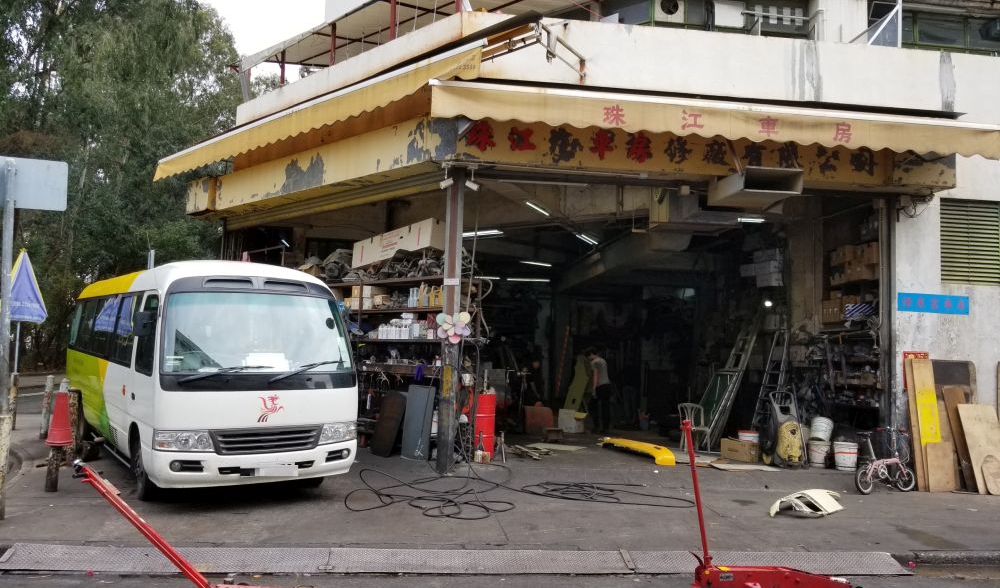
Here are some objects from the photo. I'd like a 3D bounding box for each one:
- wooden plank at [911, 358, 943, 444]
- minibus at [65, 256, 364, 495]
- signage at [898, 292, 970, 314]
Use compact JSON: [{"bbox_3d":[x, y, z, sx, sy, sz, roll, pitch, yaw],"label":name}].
[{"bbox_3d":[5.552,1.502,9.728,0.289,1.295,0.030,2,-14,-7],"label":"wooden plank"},{"bbox_3d":[-4.290,0.953,10.223,2.080,2.530,6.990,4,-3,-36],"label":"minibus"},{"bbox_3d":[5.781,0.132,10.009,1.040,0.235,0.020,3,-4,-7],"label":"signage"}]

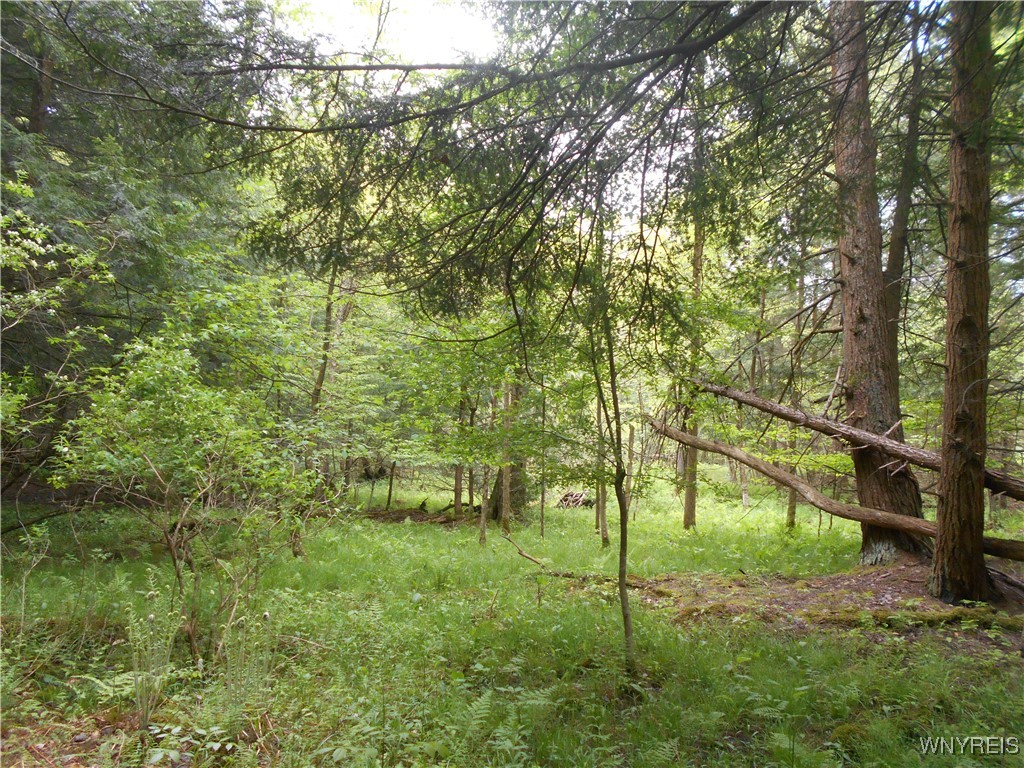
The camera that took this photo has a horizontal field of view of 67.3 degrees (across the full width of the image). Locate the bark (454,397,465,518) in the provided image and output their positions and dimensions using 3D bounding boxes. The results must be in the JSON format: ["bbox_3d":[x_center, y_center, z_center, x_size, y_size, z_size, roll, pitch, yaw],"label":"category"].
[{"bbox_3d":[-0.810,1.116,12.033,0.125,1.904,0.125,1,-2,0],"label":"bark"}]

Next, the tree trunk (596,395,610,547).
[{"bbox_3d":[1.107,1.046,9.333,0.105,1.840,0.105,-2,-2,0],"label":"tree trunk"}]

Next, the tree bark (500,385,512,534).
[{"bbox_3d":[-0.063,1.015,10.233,0.115,1.964,0.115,0,-2,0],"label":"tree bark"}]

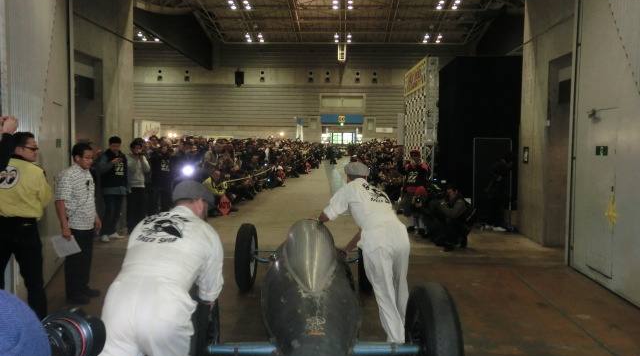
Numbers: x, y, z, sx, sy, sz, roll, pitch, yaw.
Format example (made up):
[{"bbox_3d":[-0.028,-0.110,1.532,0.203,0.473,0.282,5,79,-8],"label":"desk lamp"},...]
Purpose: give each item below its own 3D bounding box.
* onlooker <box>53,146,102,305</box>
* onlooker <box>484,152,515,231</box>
[{"bbox_3d":[-2.513,0.450,5.372,0.400,1.660,0.520,2,4,15],"label":"onlooker"},{"bbox_3d":[3.701,0.250,10.593,0.580,1.580,0.480,2,4,17],"label":"onlooker"}]

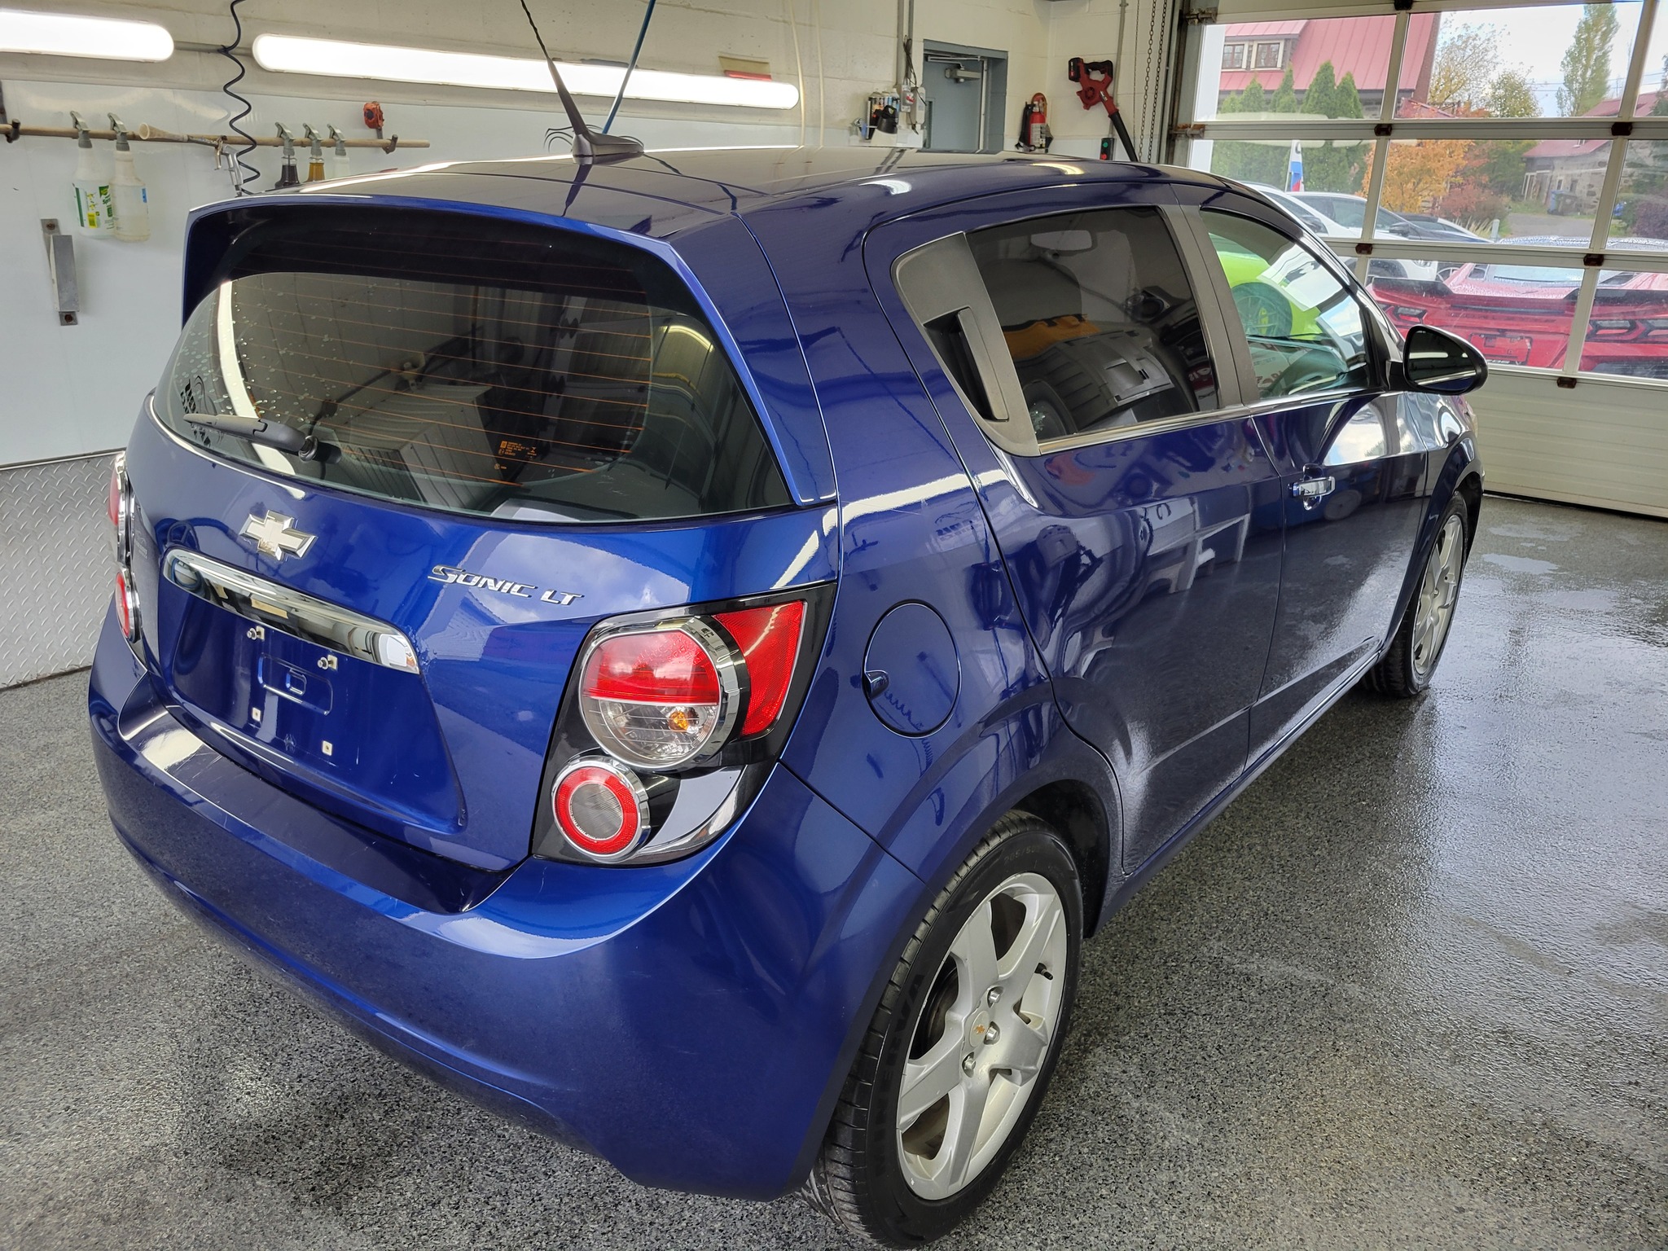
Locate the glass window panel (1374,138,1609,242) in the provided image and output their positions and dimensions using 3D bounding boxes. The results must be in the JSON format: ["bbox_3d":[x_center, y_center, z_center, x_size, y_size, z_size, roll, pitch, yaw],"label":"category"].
[{"bbox_3d":[2.957,-1.961,5.682,0.930,0.447,0.030,16,25,35],"label":"glass window panel"}]

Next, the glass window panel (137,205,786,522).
[{"bbox_3d":[-0.599,-0.380,1.765,1.280,0.440,0.170,16,-5,35],"label":"glass window panel"}]

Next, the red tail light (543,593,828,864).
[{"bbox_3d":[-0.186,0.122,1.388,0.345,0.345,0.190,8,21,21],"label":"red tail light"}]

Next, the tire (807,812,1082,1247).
[{"bbox_3d":[0.139,0.553,1.829,0.210,0.632,0.637,16,25,35],"label":"tire"}]

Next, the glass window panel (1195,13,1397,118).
[{"bbox_3d":[2.289,-2.780,6.281,0.959,0.466,0.030,14,24,34],"label":"glass window panel"}]

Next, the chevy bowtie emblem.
[{"bbox_3d":[-0.740,-0.117,1.658,0.183,0.060,0.016,14,6,35],"label":"chevy bowtie emblem"}]

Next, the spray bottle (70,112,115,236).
[{"bbox_3d":[-1.908,-1.161,3.227,0.115,0.297,0.095,14,24,34],"label":"spray bottle"}]

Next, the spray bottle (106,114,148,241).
[{"bbox_3d":[-1.922,-1.213,3.407,0.110,0.315,0.095,16,25,35],"label":"spray bottle"}]

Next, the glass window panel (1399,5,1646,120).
[{"bbox_3d":[2.969,-2.463,5.495,0.930,0.445,0.030,16,25,35],"label":"glass window panel"}]

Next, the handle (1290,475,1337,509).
[{"bbox_3d":[0.934,-0.260,2.438,0.050,0.050,0.215,16,25,35],"label":"handle"}]

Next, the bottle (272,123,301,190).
[{"bbox_3d":[-1.629,-1.340,3.766,0.110,0.305,0.095,16,25,35],"label":"bottle"}]

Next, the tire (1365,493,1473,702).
[{"bbox_3d":[1.688,-0.114,3.705,0.210,0.632,0.632,15,24,34],"label":"tire"}]

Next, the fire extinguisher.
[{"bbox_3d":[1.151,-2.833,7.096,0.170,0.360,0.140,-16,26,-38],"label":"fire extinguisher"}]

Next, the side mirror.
[{"bbox_3d":[1.355,-0.588,2.772,0.178,0.156,0.115,15,24,35],"label":"side mirror"}]

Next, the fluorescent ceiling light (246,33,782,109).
[{"bbox_3d":[-0.889,-1.941,4.446,0.090,0.110,2.455,14,24,34],"label":"fluorescent ceiling light"}]

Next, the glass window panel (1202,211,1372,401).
[{"bbox_3d":[0.961,-0.661,2.568,0.050,0.395,0.850,-7,11,40],"label":"glass window panel"}]

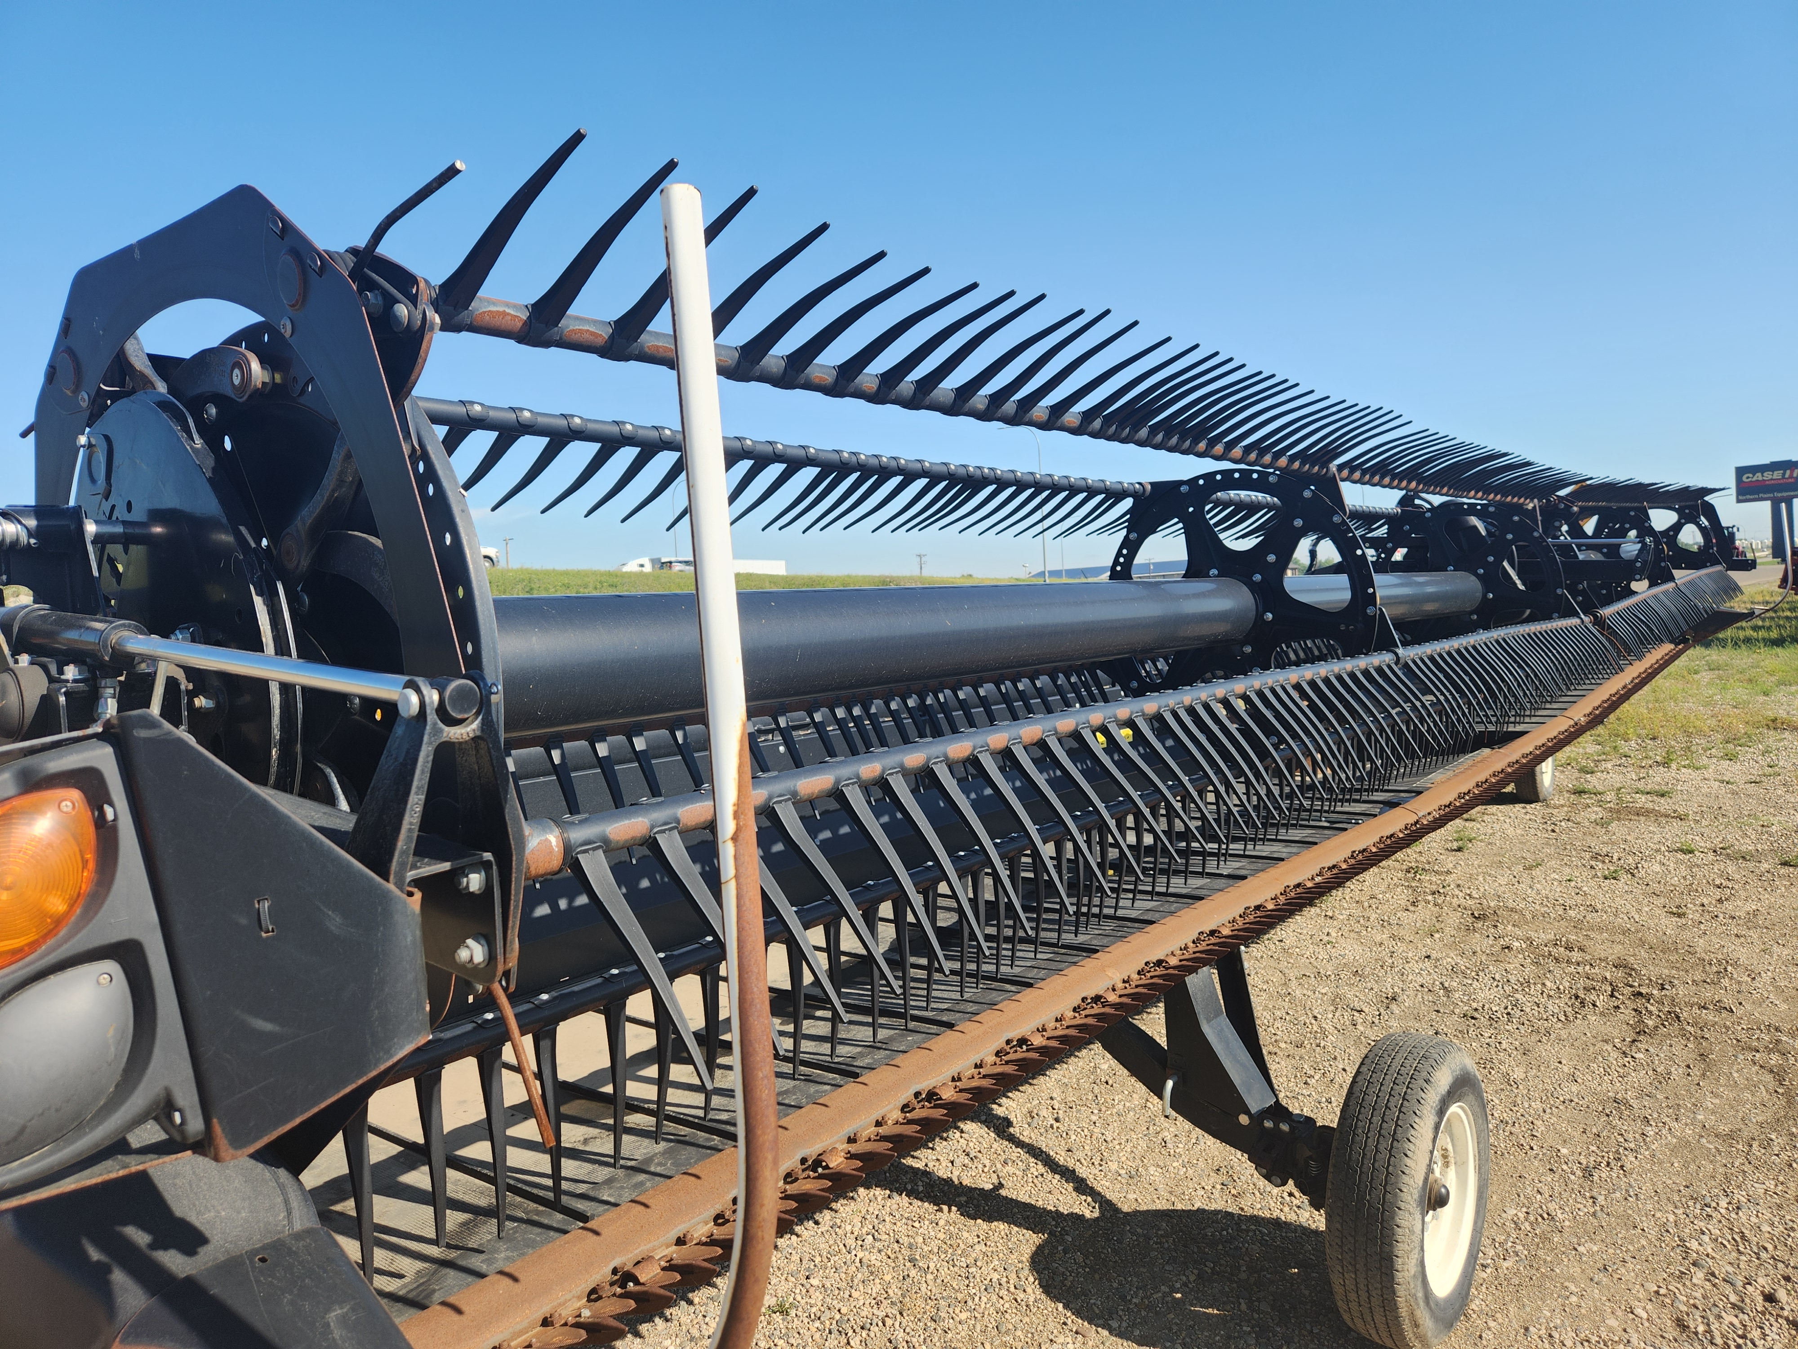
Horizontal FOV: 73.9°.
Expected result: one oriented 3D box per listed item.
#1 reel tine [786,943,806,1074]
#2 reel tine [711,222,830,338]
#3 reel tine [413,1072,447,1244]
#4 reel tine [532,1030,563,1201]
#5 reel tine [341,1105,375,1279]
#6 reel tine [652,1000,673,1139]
[{"bbox_3d":[-0.195,0.625,2.250,0.036,0.283,0.031,5,8,39],"label":"reel tine"},{"bbox_3d":[-0.181,-0.498,1.543,0.268,0.042,0.032,-29,-14,37],"label":"reel tine"},{"bbox_3d":[-0.649,0.679,1.675,0.036,0.255,0.031,1,5,39],"label":"reel tine"},{"bbox_3d":[-0.529,0.671,1.822,0.036,0.283,0.031,0,4,39],"label":"reel tine"},{"bbox_3d":[-0.712,0.681,1.587,0.036,0.246,0.031,-3,2,39],"label":"reel tine"},{"bbox_3d":[-0.399,0.650,2.006,0.036,0.279,0.031,7,9,38],"label":"reel tine"}]

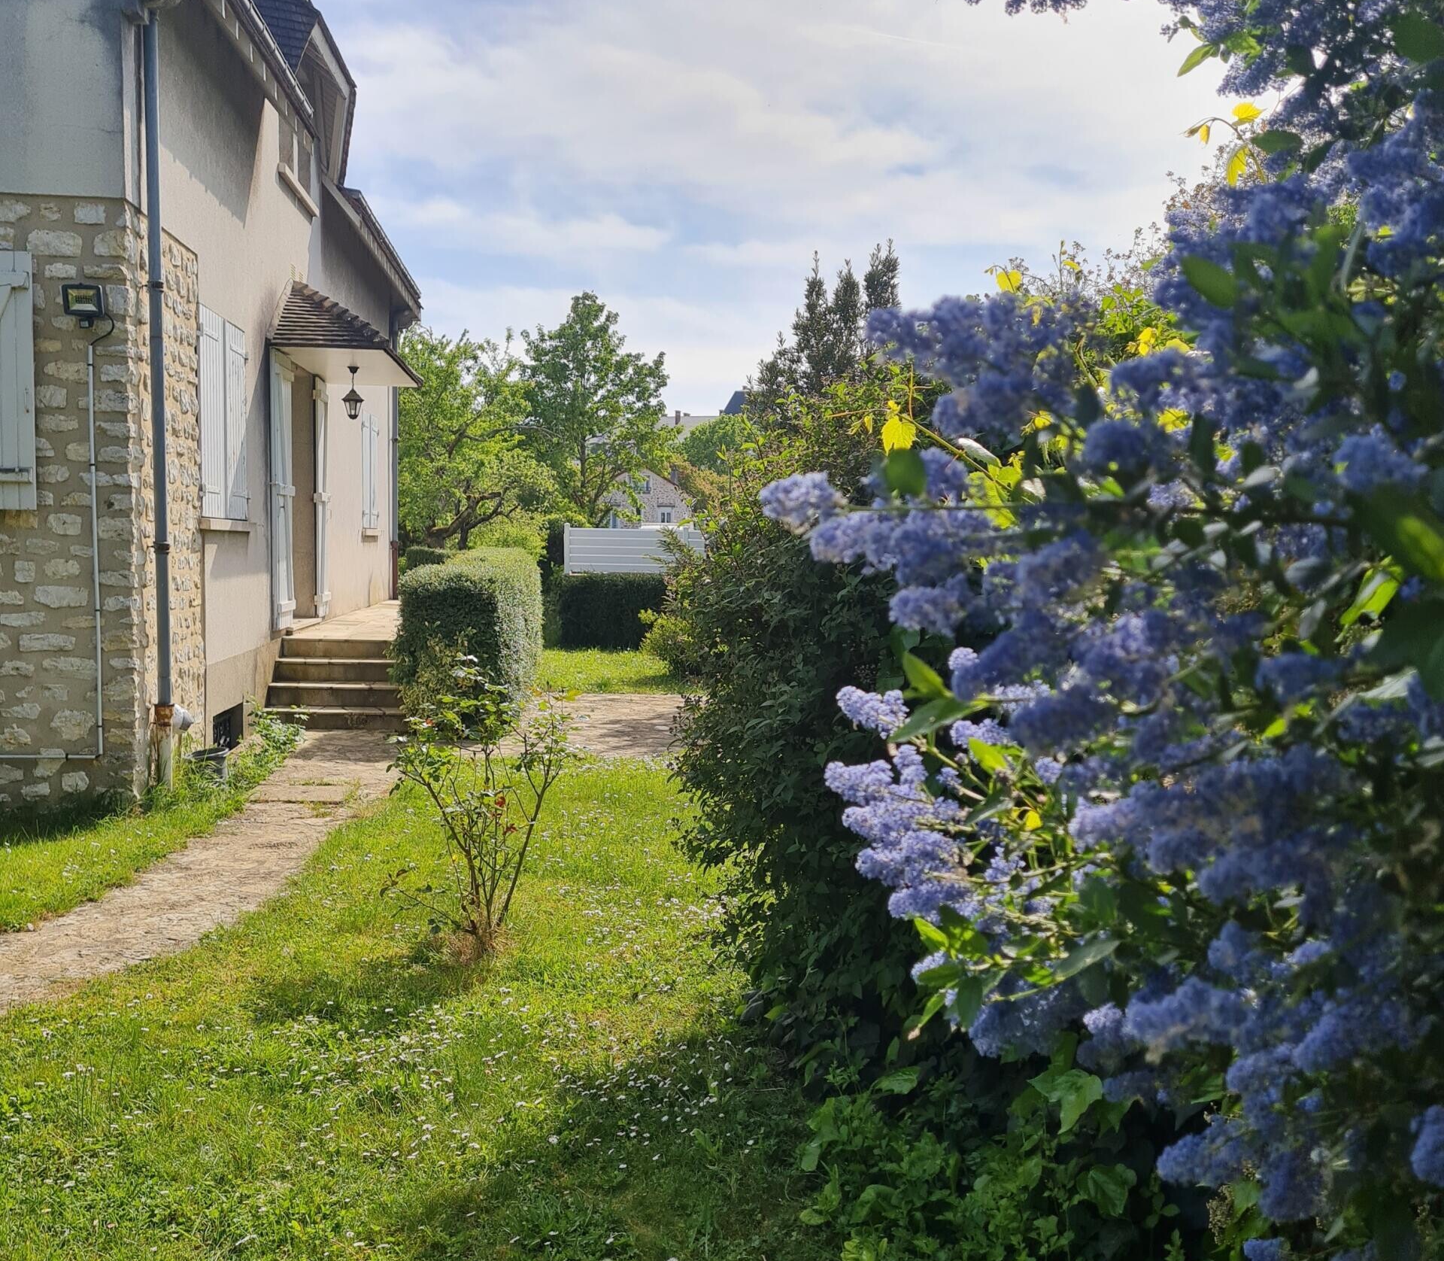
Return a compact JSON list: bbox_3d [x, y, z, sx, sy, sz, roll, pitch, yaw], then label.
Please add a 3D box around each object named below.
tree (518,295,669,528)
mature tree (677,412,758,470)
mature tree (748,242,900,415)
[{"bbox_3d":[-2.609,-3.518,28.843,3.200,6.600,3.200,0,3,0],"label":"tree"},{"bbox_3d":[0.030,-5.419,57.782,4.500,7.000,4.500,0,3,0],"label":"mature tree"},{"bbox_3d":[1.621,-2.779,21.374,2.500,6.000,2.500,0,3,0],"label":"mature tree"}]

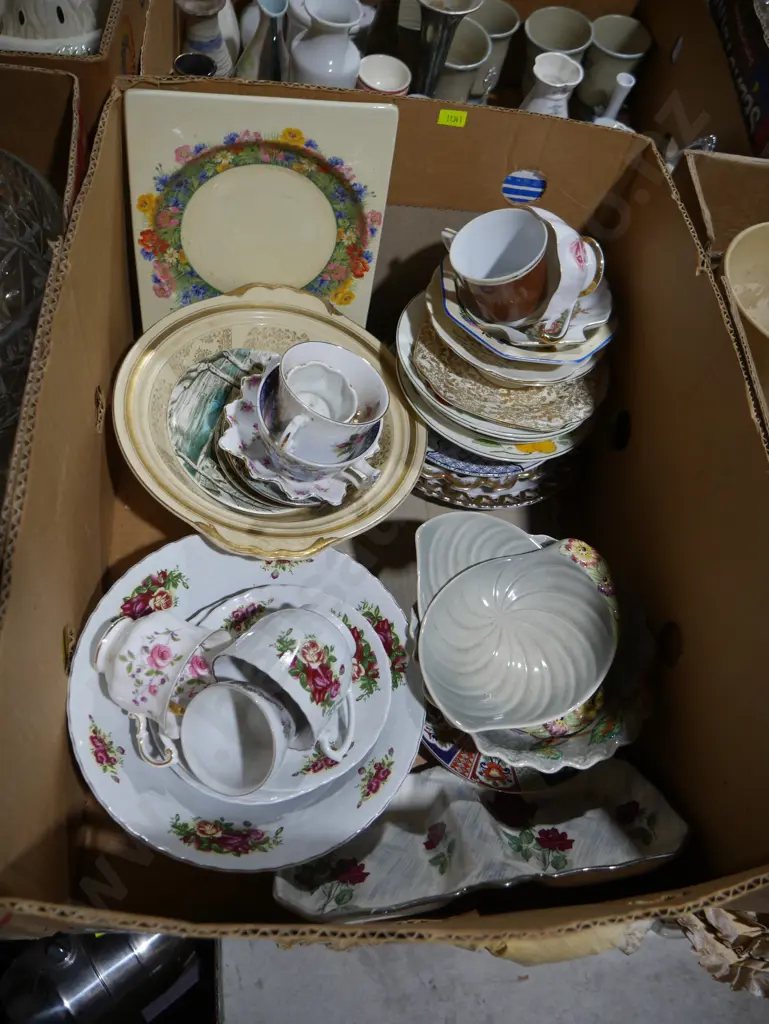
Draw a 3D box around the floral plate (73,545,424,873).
[{"bbox_3d":[-0.098,0.130,0.616,0.256,0.030,0.256,0,60,-11],"label":"floral plate"}]

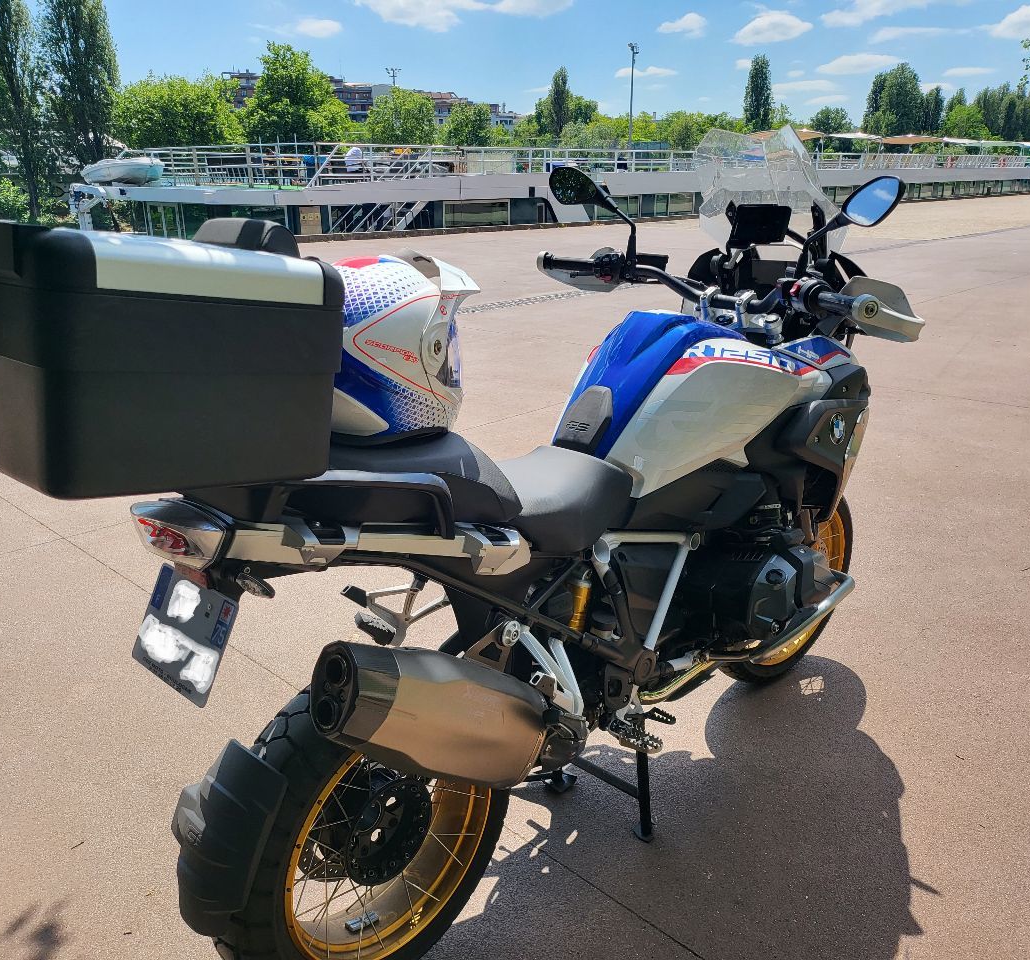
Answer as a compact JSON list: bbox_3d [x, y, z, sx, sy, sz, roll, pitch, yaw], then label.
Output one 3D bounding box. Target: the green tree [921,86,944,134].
[{"bbox_3d":[71.454,-60.156,154.036,4.172,13.683,3.963,8,21,22],"label":"green tree"}]

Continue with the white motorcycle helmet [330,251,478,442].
[{"bbox_3d":[-0.223,-0.211,1.348,0.260,0.275,0.365,17,25,41],"label":"white motorcycle helmet"}]

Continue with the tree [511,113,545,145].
[{"bbox_3d":[1.424,-34.840,93.362,3.398,6.301,3.228,0,19,1],"label":"tree"}]

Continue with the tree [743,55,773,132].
[{"bbox_3d":[33.950,-50.838,126.146,4.264,17.512,4.051,4,19,14],"label":"tree"}]

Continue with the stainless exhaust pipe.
[{"bbox_3d":[-0.114,0.358,1.374,0.118,0.150,0.435,18,-6,44],"label":"stainless exhaust pipe"}]

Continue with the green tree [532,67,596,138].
[{"bbox_3d":[5.814,-42.123,106.983,7.715,14.083,7.329,0,19,3],"label":"green tree"}]

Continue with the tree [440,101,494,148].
[{"bbox_3d":[-4.873,-34.228,91.745,5.582,9.228,5.303,-2,19,-2],"label":"tree"}]

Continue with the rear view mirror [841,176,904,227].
[{"bbox_3d":[0.663,-0.511,1.637,0.055,0.100,0.145,-2,18,-25],"label":"rear view mirror"}]

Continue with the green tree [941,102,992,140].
[{"bbox_3d":[55.286,-41.566,110.117,6.204,9.731,5.894,8,21,24],"label":"green tree"}]

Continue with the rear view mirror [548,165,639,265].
[{"bbox_3d":[0.186,-0.654,2.168,0.235,0.235,0.080,11,22,30],"label":"rear view mirror"}]

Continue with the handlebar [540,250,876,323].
[{"bbox_3d":[0.431,-0.448,2.007,0.240,0.115,0.900,-16,24,-38],"label":"handlebar"}]

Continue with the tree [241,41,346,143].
[{"bbox_3d":[-17.584,-29.855,72.935,8.432,10.447,8.010,-5,19,-12],"label":"tree"}]

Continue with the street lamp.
[{"bbox_3d":[12.082,-37.386,92.126,1.246,14.525,1.200,2,19,7],"label":"street lamp"}]

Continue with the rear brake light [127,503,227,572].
[{"bbox_3d":[-0.446,0.074,1.207,0.120,0.075,0.105,16,25,41],"label":"rear brake light"}]

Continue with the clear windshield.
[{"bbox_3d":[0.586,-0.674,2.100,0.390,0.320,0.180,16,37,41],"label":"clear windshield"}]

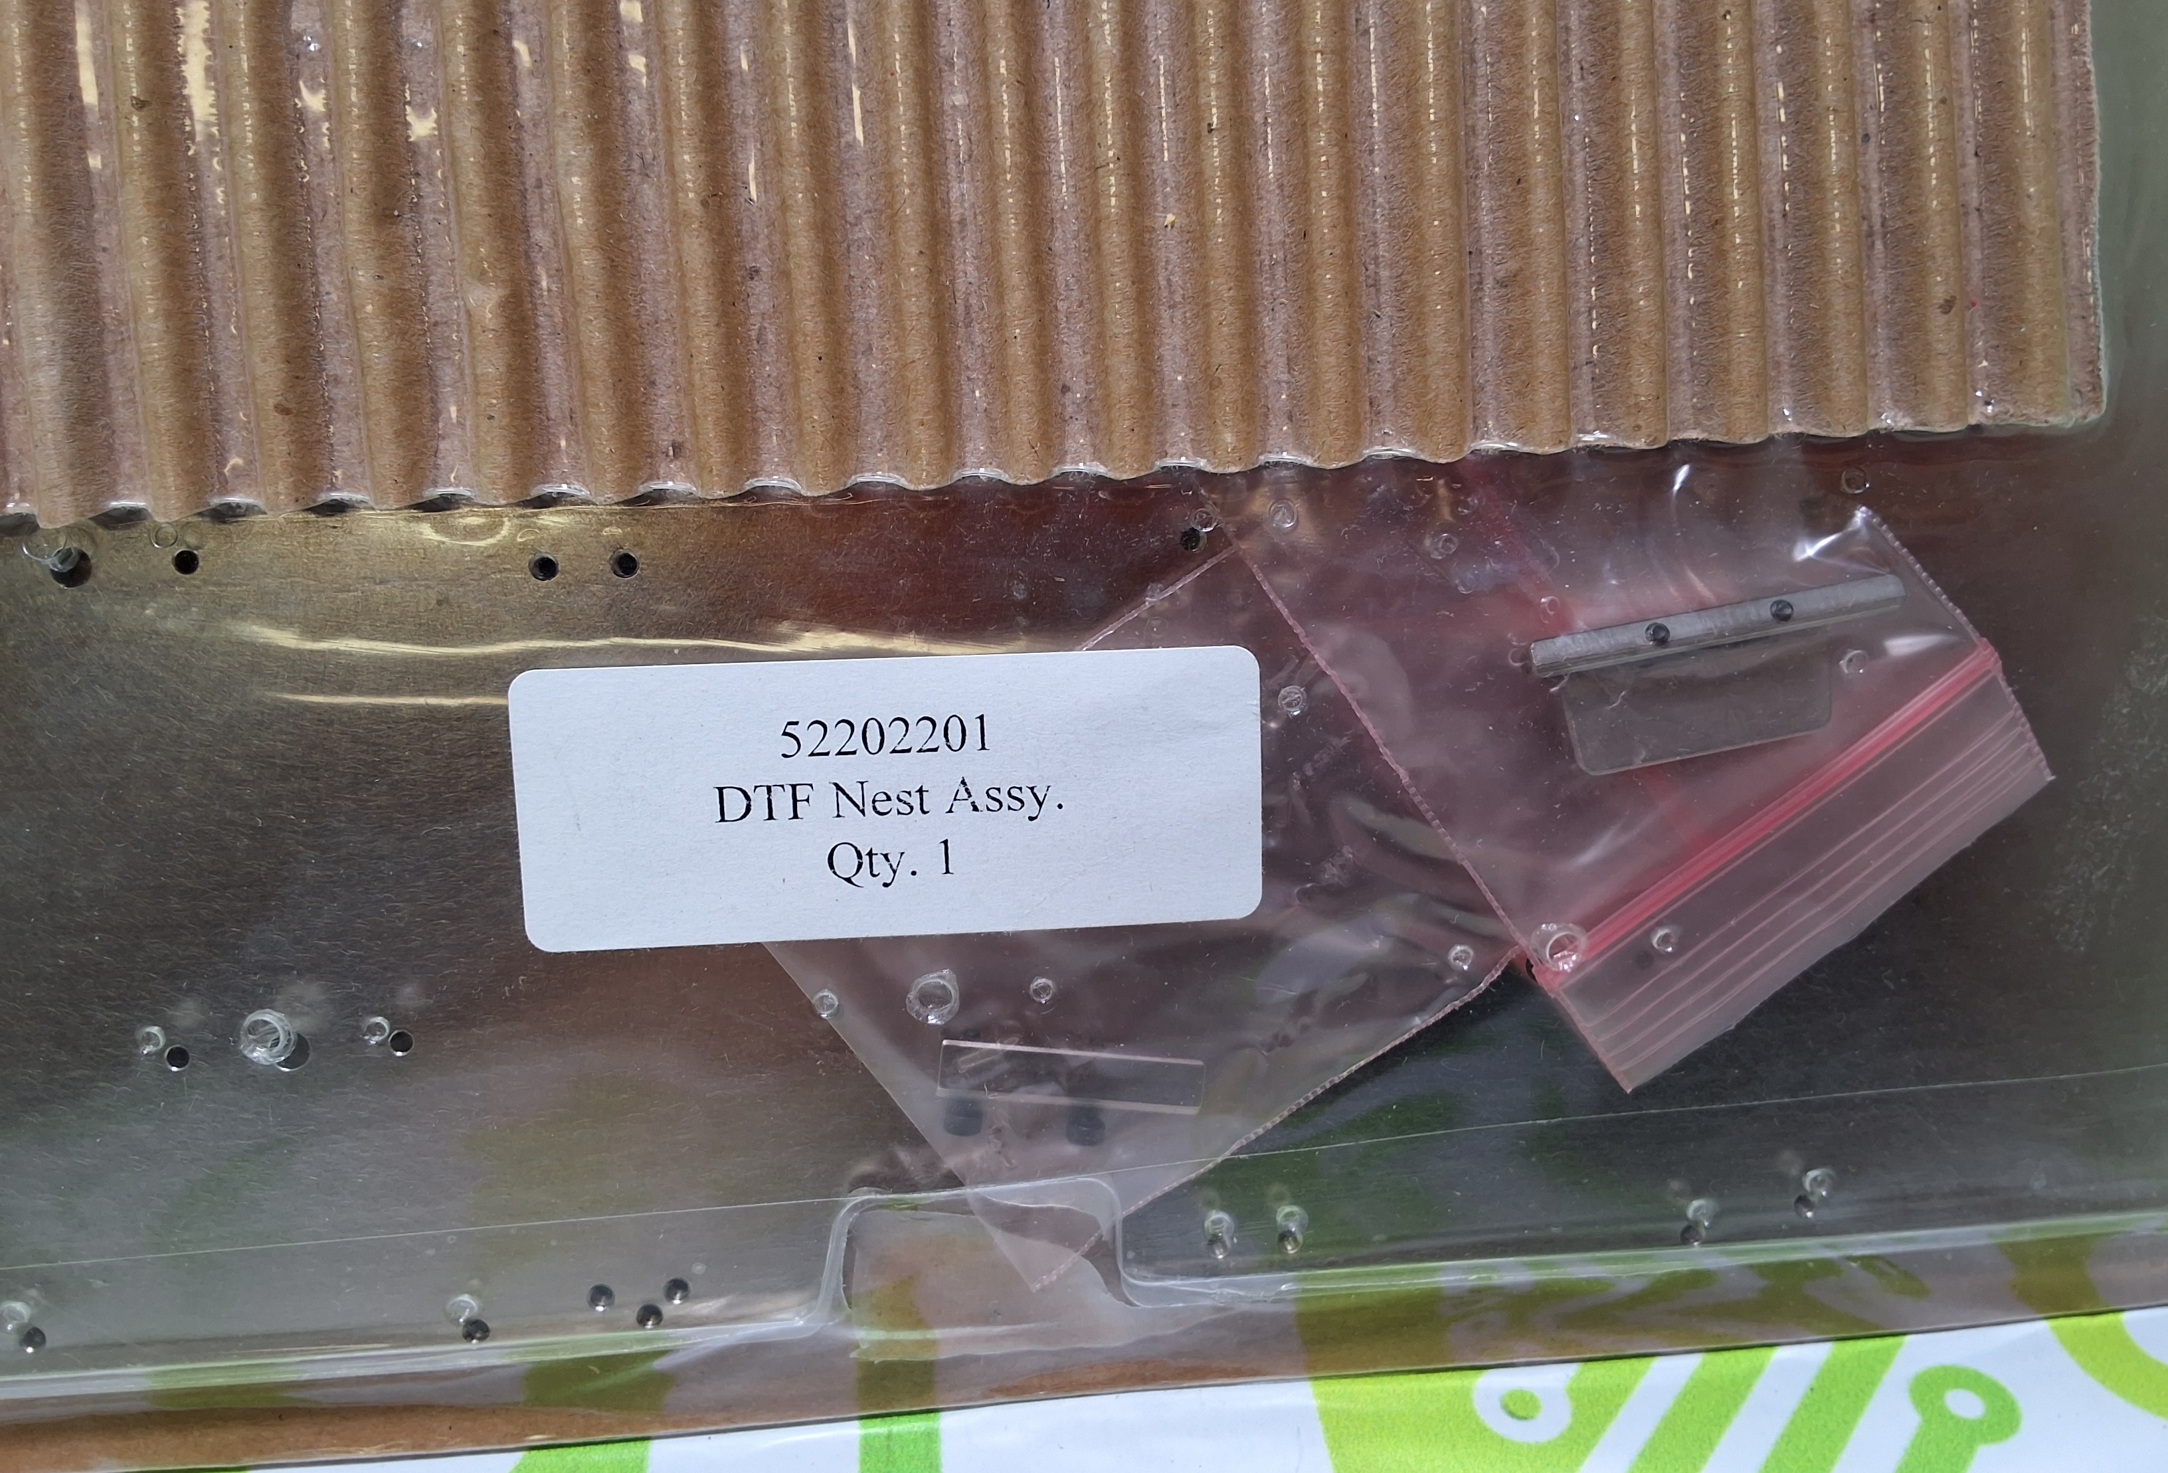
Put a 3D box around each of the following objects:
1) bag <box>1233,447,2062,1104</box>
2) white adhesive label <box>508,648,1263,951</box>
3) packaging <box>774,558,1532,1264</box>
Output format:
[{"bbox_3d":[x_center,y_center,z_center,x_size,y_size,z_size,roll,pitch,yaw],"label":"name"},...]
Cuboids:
[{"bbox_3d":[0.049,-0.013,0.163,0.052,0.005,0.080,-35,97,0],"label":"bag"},{"bbox_3d":[-0.017,0.006,0.158,0.067,0.001,0.025,-2,98,-5],"label":"white adhesive label"},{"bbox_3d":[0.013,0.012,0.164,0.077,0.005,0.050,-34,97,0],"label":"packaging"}]

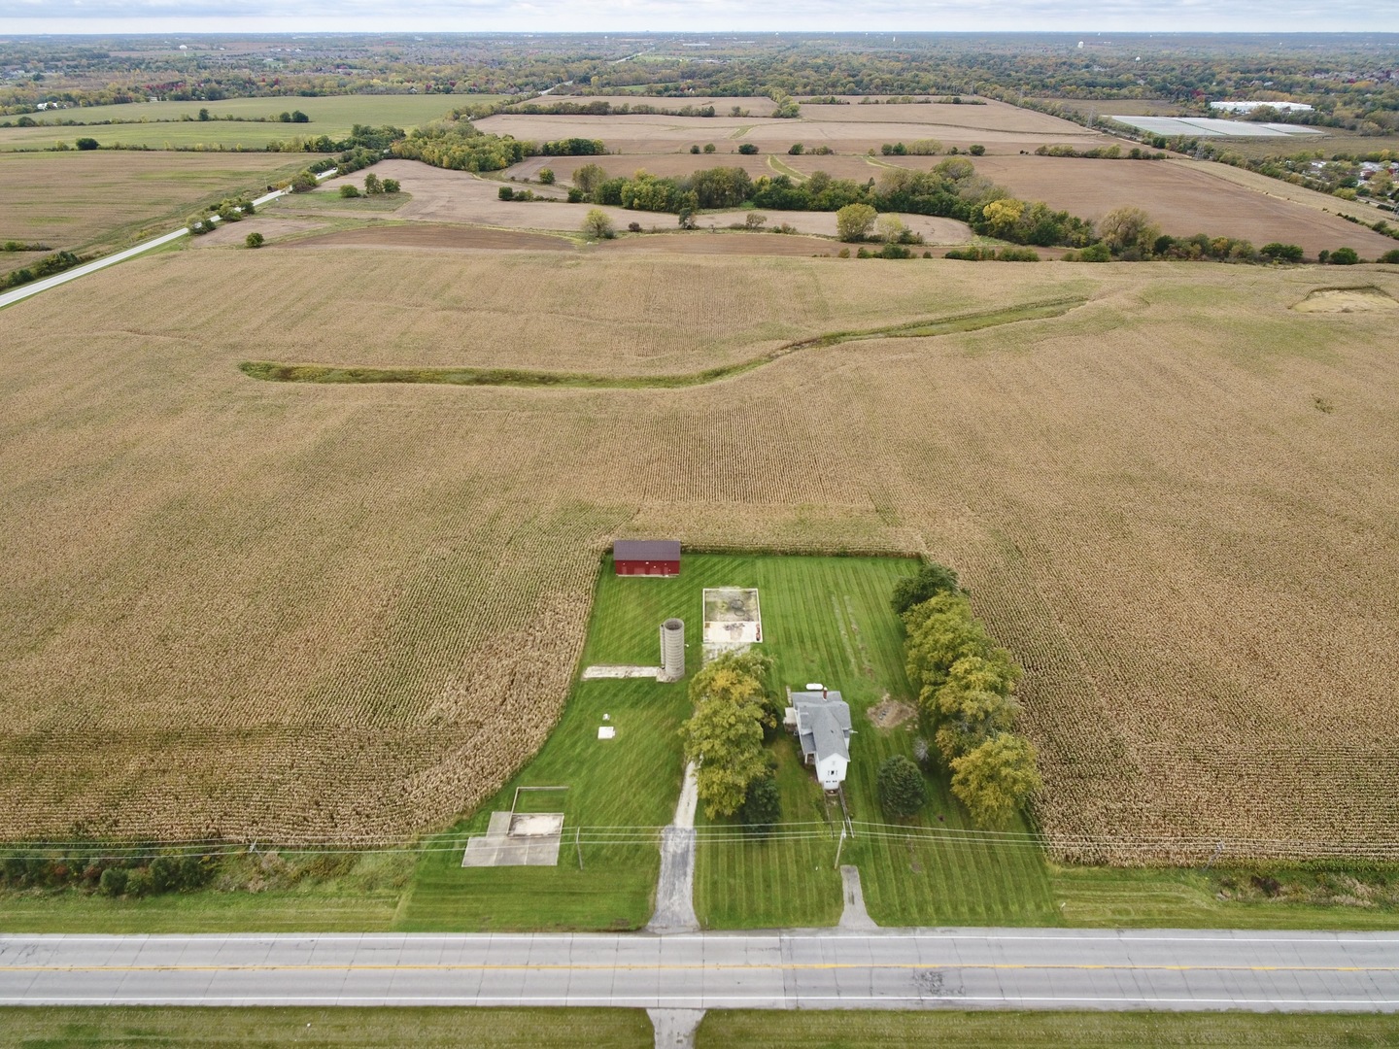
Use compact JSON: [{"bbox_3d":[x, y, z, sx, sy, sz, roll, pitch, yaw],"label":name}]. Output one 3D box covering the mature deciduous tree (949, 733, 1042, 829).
[{"bbox_3d":[45.390,39.400,124.230,13.200,14.500,12.800,0,32,0],"label":"mature deciduous tree"}]

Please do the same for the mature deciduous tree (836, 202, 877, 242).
[{"bbox_3d":[91.570,-175.860,470.550,23.800,21.400,22.800,0,32,0],"label":"mature deciduous tree"}]

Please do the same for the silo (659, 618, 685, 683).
[{"bbox_3d":[-5.050,23.580,152.950,4.430,11.760,3.880,0,32,0],"label":"silo"}]

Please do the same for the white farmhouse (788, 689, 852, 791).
[{"bbox_3d":[21.300,35.480,138.300,9.400,6.900,19.000,0,32,0],"label":"white farmhouse"}]

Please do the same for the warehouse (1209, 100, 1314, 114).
[{"bbox_3d":[846.000,-628.280,1218.340,110.000,10.500,82.000,0,32,0],"label":"warehouse"}]

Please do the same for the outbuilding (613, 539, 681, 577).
[{"bbox_3d":[-11.700,6.510,185.880,14.800,6.400,8.800,0,32,0],"label":"outbuilding"}]

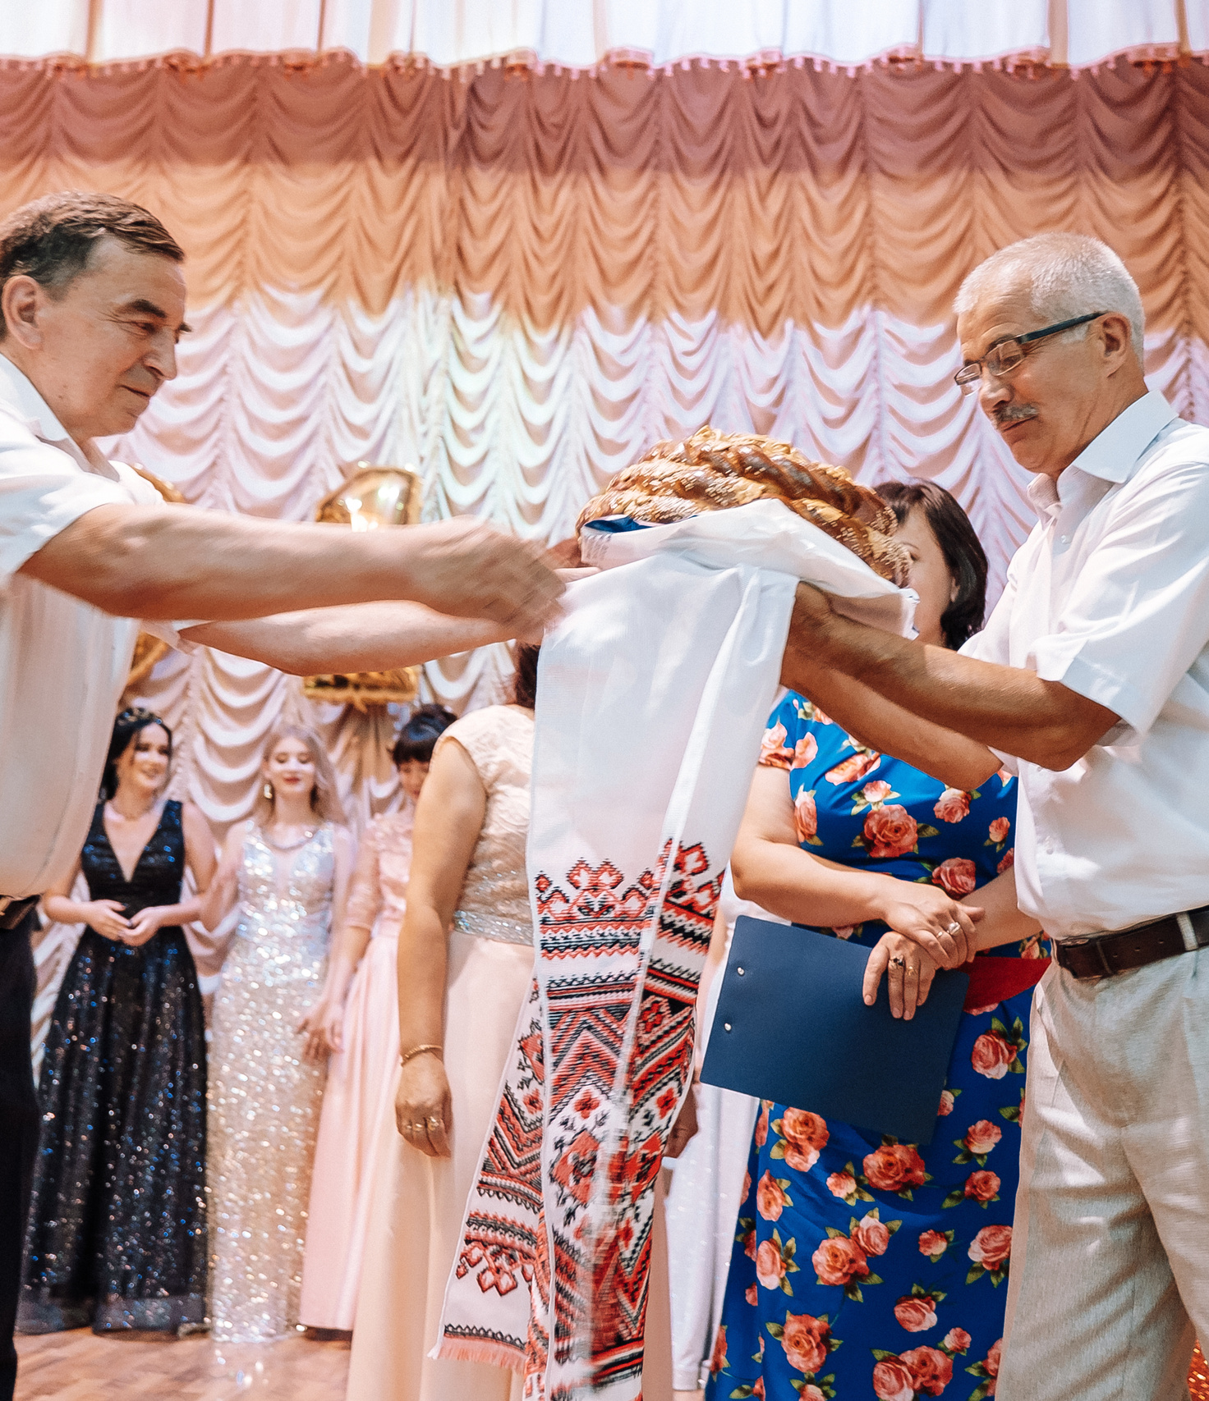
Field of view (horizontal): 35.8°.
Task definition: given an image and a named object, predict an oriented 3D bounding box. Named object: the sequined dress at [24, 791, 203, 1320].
[{"bbox_3d":[-1.365,1.017,5.362,0.550,1.475,0.460,3,-11,-11],"label":"sequined dress"}]

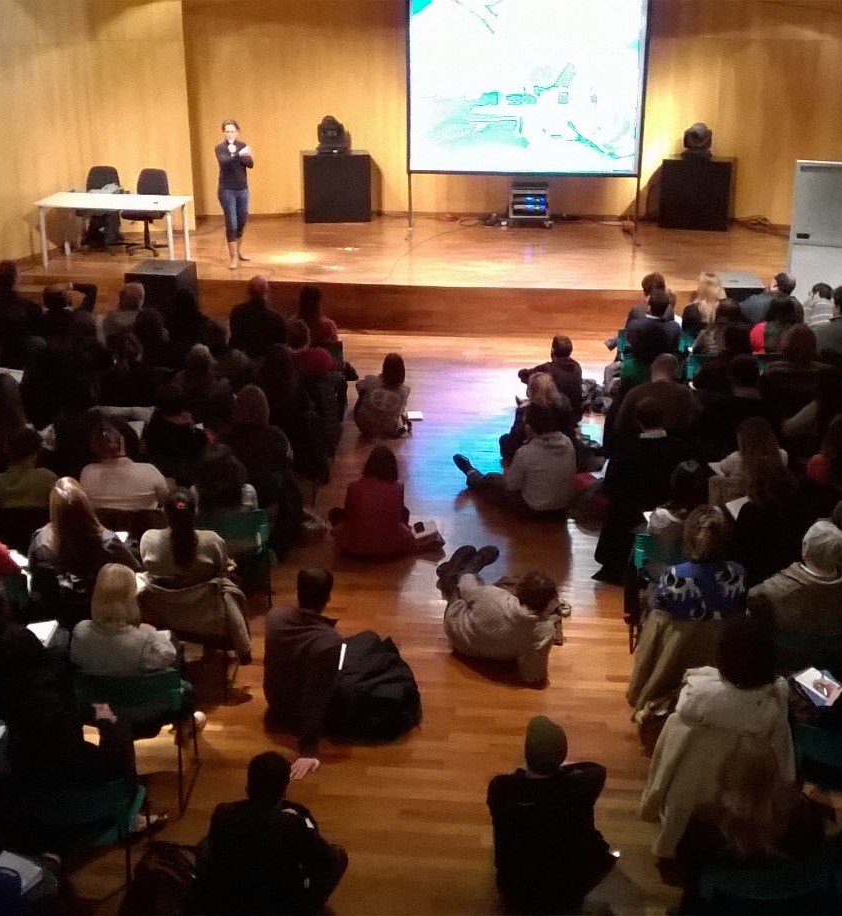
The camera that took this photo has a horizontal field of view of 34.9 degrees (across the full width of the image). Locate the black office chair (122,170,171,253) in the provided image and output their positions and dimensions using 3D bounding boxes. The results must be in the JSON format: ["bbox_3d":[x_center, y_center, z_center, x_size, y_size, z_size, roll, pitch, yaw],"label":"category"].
[{"bbox_3d":[-3.511,-3.186,17.283,0.588,1.003,0.588,5,20,16],"label":"black office chair"}]

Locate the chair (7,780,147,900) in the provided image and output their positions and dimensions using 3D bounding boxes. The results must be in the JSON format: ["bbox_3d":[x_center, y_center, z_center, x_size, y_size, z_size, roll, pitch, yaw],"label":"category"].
[{"bbox_3d":[-1.400,1.583,5.737,0.540,0.800,0.550,-1,20,-2],"label":"chair"}]

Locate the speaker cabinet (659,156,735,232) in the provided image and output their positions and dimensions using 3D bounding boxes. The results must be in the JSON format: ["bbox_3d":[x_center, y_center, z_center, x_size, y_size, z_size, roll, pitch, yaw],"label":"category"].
[{"bbox_3d":[3.811,-3.654,18.500,0.922,0.922,0.588,6,21,18],"label":"speaker cabinet"}]

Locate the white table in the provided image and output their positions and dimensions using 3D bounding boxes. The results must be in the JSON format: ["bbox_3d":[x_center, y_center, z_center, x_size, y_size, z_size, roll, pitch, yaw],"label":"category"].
[{"bbox_3d":[-3.771,-2.838,16.695,1.753,0.745,0.821,4,20,12],"label":"white table"}]

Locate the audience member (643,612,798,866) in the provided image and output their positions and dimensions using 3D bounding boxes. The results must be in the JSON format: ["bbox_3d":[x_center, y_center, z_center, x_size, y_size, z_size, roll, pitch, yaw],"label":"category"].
[{"bbox_3d":[1.400,1.149,6.276,0.560,1.270,0.820,1,20,3],"label":"audience member"}]

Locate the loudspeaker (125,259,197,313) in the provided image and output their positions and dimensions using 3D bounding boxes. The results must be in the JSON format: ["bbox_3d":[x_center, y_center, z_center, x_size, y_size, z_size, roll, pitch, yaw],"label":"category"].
[{"bbox_3d":[-2.820,-1.669,14.529,0.560,0.800,0.690,3,21,7],"label":"loudspeaker"}]

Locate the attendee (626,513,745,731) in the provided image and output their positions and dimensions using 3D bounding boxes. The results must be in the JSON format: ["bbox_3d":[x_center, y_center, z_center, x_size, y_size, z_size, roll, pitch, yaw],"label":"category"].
[{"bbox_3d":[1.384,0.852,7.208,0.540,1.280,0.800,0,20,2],"label":"attendee"}]

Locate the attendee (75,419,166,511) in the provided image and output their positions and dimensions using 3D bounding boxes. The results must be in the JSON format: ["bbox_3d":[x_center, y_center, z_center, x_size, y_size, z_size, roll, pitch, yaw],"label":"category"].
[{"bbox_3d":[-1.817,0.305,8.517,0.540,1.300,0.750,1,20,2],"label":"attendee"}]

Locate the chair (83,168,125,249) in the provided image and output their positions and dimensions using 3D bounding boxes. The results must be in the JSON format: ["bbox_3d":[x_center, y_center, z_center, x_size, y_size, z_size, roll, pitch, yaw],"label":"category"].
[{"bbox_3d":[-3.902,-3.050,16.493,0.580,0.980,0.600,2,20,6],"label":"chair"}]

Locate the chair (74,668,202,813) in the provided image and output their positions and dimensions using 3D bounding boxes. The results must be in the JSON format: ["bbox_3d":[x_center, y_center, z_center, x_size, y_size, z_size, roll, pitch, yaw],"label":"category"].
[{"bbox_3d":[-1.355,1.290,6.572,0.480,0.800,0.480,0,20,1],"label":"chair"}]

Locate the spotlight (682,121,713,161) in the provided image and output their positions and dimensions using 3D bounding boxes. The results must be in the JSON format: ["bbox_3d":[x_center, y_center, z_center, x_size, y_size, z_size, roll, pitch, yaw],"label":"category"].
[{"bbox_3d":[3.691,-4.242,17.888,0.400,0.480,0.380,2,20,6],"label":"spotlight"}]

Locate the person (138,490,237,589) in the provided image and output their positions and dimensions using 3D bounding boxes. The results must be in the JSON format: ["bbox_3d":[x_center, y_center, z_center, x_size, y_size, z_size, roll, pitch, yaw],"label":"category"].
[{"bbox_3d":[-1.187,0.665,7.133,0.500,1.200,0.750,0,19,2],"label":"person"}]

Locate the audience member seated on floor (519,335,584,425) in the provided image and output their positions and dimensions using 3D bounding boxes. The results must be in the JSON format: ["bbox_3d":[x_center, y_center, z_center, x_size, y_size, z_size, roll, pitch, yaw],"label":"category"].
[{"bbox_3d":[1.218,-0.777,12.306,0.628,0.831,0.790,-3,20,-8],"label":"audience member seated on floor"}]

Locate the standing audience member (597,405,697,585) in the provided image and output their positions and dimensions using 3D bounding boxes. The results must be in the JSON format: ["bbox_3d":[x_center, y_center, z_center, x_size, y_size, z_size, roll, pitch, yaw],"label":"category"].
[{"bbox_3d":[1.451,0.194,8.803,0.580,1.300,0.800,1,20,2],"label":"standing audience member"}]

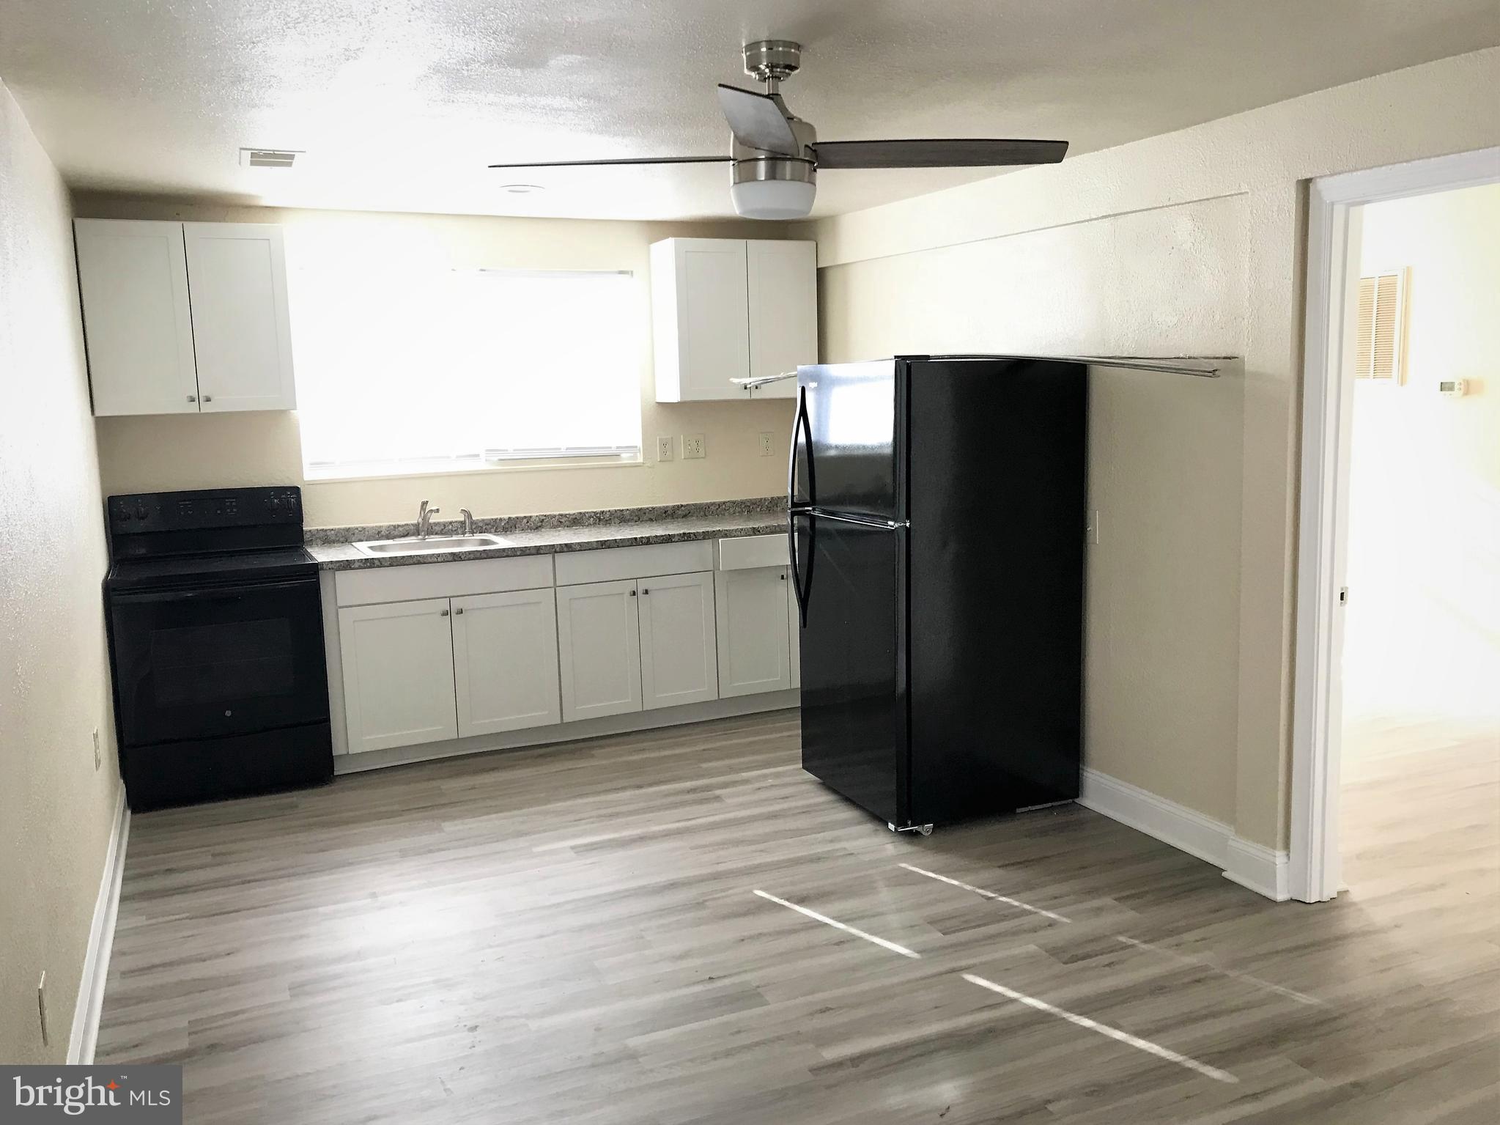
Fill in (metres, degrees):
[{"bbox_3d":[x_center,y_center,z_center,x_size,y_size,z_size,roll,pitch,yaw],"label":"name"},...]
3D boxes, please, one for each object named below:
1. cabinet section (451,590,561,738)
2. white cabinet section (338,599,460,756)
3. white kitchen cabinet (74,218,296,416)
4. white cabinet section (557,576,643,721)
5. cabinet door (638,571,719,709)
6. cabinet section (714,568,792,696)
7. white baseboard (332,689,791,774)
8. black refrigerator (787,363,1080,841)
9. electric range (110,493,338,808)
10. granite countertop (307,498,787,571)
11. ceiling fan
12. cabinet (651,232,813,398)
[{"bbox_3d":[-1.058,0.433,5.285,0.455,0.611,0.020,-5,9,-25],"label":"cabinet section"},{"bbox_3d":[-1.470,0.471,5.091,0.448,0.611,0.020,-5,9,-25],"label":"white cabinet section"},{"bbox_3d":[-2.320,-0.997,5.019,0.754,0.758,0.319,-5,9,-25],"label":"white kitchen cabinet"},{"bbox_3d":[-0.675,0.398,5.466,0.374,0.611,0.020,-5,9,-25],"label":"white cabinet section"},{"bbox_3d":[-0.333,0.366,5.627,0.374,0.611,0.020,-5,9,-25],"label":"cabinet door"},{"bbox_3d":[0.015,0.334,5.791,0.377,0.611,0.020,-5,9,-25],"label":"cabinet section"},{"bbox_3d":[-0.660,0.745,5.604,2.415,0.110,0.020,-5,9,-25],"label":"white baseboard"},{"bbox_3d":[0.683,0.077,4.606,0.823,1.649,0.764,-5,9,-22],"label":"black refrigerator"},{"bbox_3d":[-2.199,0.321,5.030,0.758,1.188,0.680,-5,9,-25],"label":"electric range"},{"bbox_3d":[-0.769,-0.159,5.698,2.460,0.111,0.643,-5,9,-25],"label":"granite countertop"},{"bbox_3d":[0.048,-0.996,2.815,1.340,0.380,1.340,-1,8,5],"label":"ceiling fan"},{"bbox_3d":[-0.072,-1.205,6.078,0.759,0.758,0.319,-5,9,-25],"label":"cabinet"}]

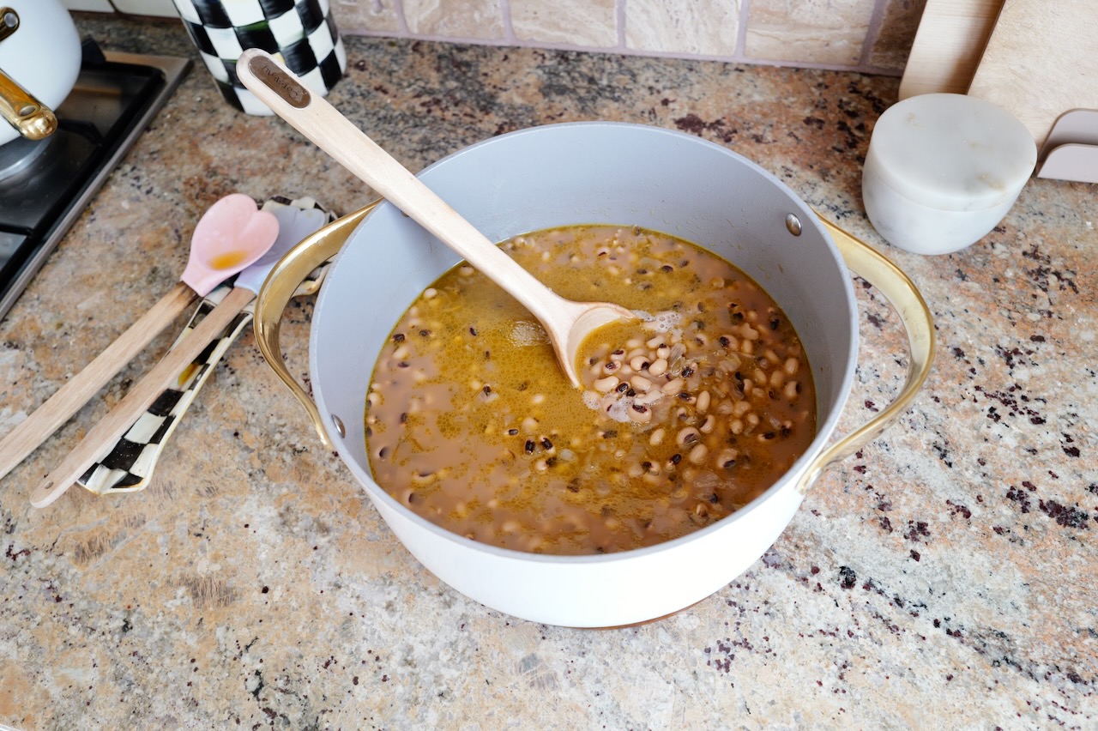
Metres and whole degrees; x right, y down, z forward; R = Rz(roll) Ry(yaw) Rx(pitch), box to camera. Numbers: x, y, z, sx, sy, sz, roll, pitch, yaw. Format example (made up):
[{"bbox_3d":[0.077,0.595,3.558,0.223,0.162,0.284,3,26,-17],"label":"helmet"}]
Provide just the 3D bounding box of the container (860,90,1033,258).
[{"bbox_3d":[0.265,-0.124,0.580,0.098,0.073,0.098,3,56,9],"label":"container"}]

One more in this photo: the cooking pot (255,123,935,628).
[{"bbox_3d":[0.019,0.003,0.483,0.345,0.123,0.275,3,56,9],"label":"cooking pot"}]

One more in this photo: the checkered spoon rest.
[{"bbox_3d":[-0.234,-0.023,0.598,0.110,0.025,0.260,12,58,14],"label":"checkered spoon rest"}]

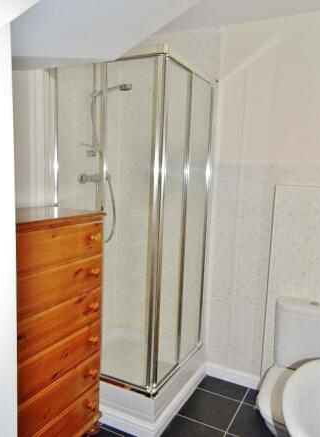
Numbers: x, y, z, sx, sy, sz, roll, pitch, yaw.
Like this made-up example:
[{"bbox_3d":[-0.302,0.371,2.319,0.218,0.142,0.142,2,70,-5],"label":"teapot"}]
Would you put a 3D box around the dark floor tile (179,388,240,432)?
[{"bbox_3d":[0.319,1.202,2.305,0.309,0.010,0.316,6,8,27],"label":"dark floor tile"}]

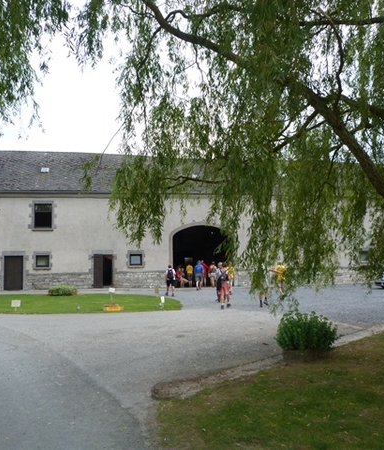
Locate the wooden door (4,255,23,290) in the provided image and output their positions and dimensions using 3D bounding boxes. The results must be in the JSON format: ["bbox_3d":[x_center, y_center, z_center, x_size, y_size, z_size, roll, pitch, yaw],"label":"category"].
[{"bbox_3d":[-11.089,3.022,26.994,1.124,2.108,0.120,0,-4,-9],"label":"wooden door"}]

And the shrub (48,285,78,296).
[{"bbox_3d":[-7.099,3.632,23.900,1.633,0.573,1.224,0,-4,-9],"label":"shrub"}]

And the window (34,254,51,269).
[{"bbox_3d":[-9.397,2.302,27.327,0.907,0.880,0.150,0,-4,-9],"label":"window"}]

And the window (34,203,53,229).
[{"bbox_3d":[-9.427,-0.556,27.533,1.054,1.525,0.150,0,-4,-9],"label":"window"}]

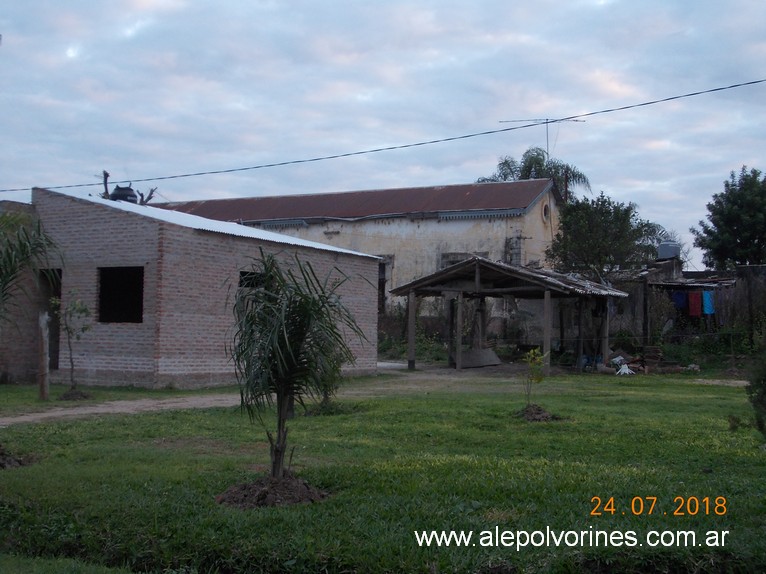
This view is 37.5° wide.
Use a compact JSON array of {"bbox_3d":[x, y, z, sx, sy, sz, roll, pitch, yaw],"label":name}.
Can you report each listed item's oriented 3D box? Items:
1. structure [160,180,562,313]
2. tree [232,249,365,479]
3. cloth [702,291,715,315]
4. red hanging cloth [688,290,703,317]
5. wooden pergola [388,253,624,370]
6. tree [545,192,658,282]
[{"bbox_3d":[-2.632,-0.384,39.923,18.000,5.830,3.835,-1,-4,29],"label":"structure"},{"bbox_3d":[-0.749,0.678,10.000,1.150,2.039,1.150,1,-3,0],"label":"tree"},{"bbox_3d":[9.232,0.440,32.000,0.360,0.680,0.060,-1,-4,29],"label":"cloth"},{"bbox_3d":[8.864,0.468,32.000,0.400,0.740,0.060,-1,-4,29],"label":"red hanging cloth"},{"bbox_3d":[3.416,0.780,29.494,4.779,2.827,4.728,-1,-4,29],"label":"wooden pergola"},{"bbox_3d":[6.732,-0.260,34.854,3.550,5.352,3.550,1,-3,0],"label":"tree"}]

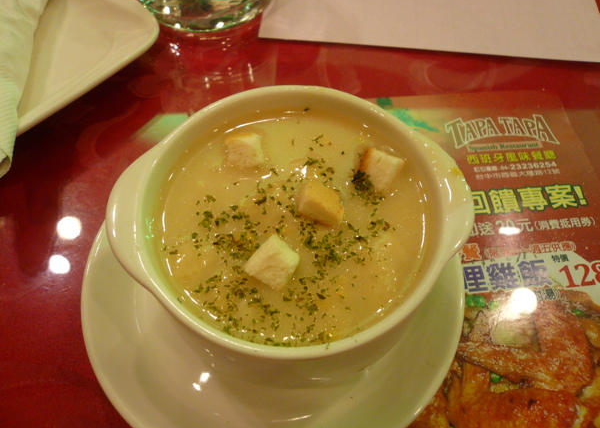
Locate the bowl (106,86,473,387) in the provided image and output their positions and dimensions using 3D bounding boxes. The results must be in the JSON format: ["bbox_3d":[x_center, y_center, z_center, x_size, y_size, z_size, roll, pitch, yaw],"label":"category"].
[{"bbox_3d":[-0.003,0.011,0.192,0.125,0.060,0.108,-4,59,-2],"label":"bowl"}]

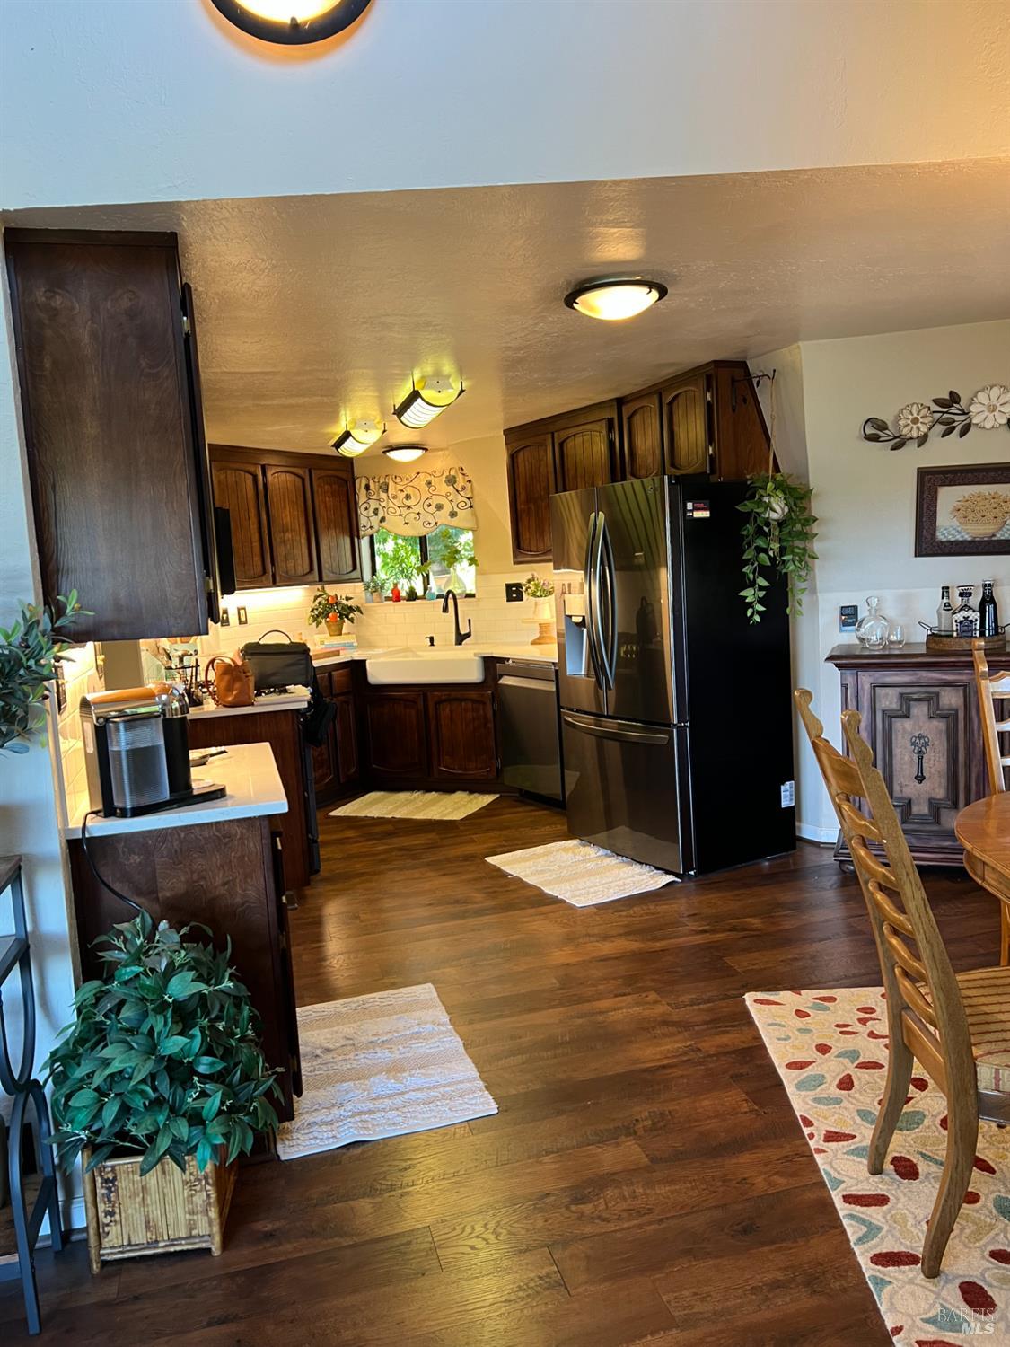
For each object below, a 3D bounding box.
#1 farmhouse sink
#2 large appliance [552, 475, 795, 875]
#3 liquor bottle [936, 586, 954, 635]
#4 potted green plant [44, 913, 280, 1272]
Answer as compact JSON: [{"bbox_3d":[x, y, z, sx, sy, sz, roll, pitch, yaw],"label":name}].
[{"bbox_3d":[-0.415,-0.031,6.577,0.800,0.190,0.480,-1,6,19],"label":"farmhouse sink"},{"bbox_3d":[0.797,-0.015,4.991,0.755,1.790,0.915,-7,7,-29],"label":"large appliance"},{"bbox_3d":[1.954,-0.260,4.488,0.074,0.250,0.074,-1,6,20],"label":"liquor bottle"},{"bbox_3d":[-0.757,0.895,2.252,0.470,0.740,0.420,-5,6,-12],"label":"potted green plant"}]

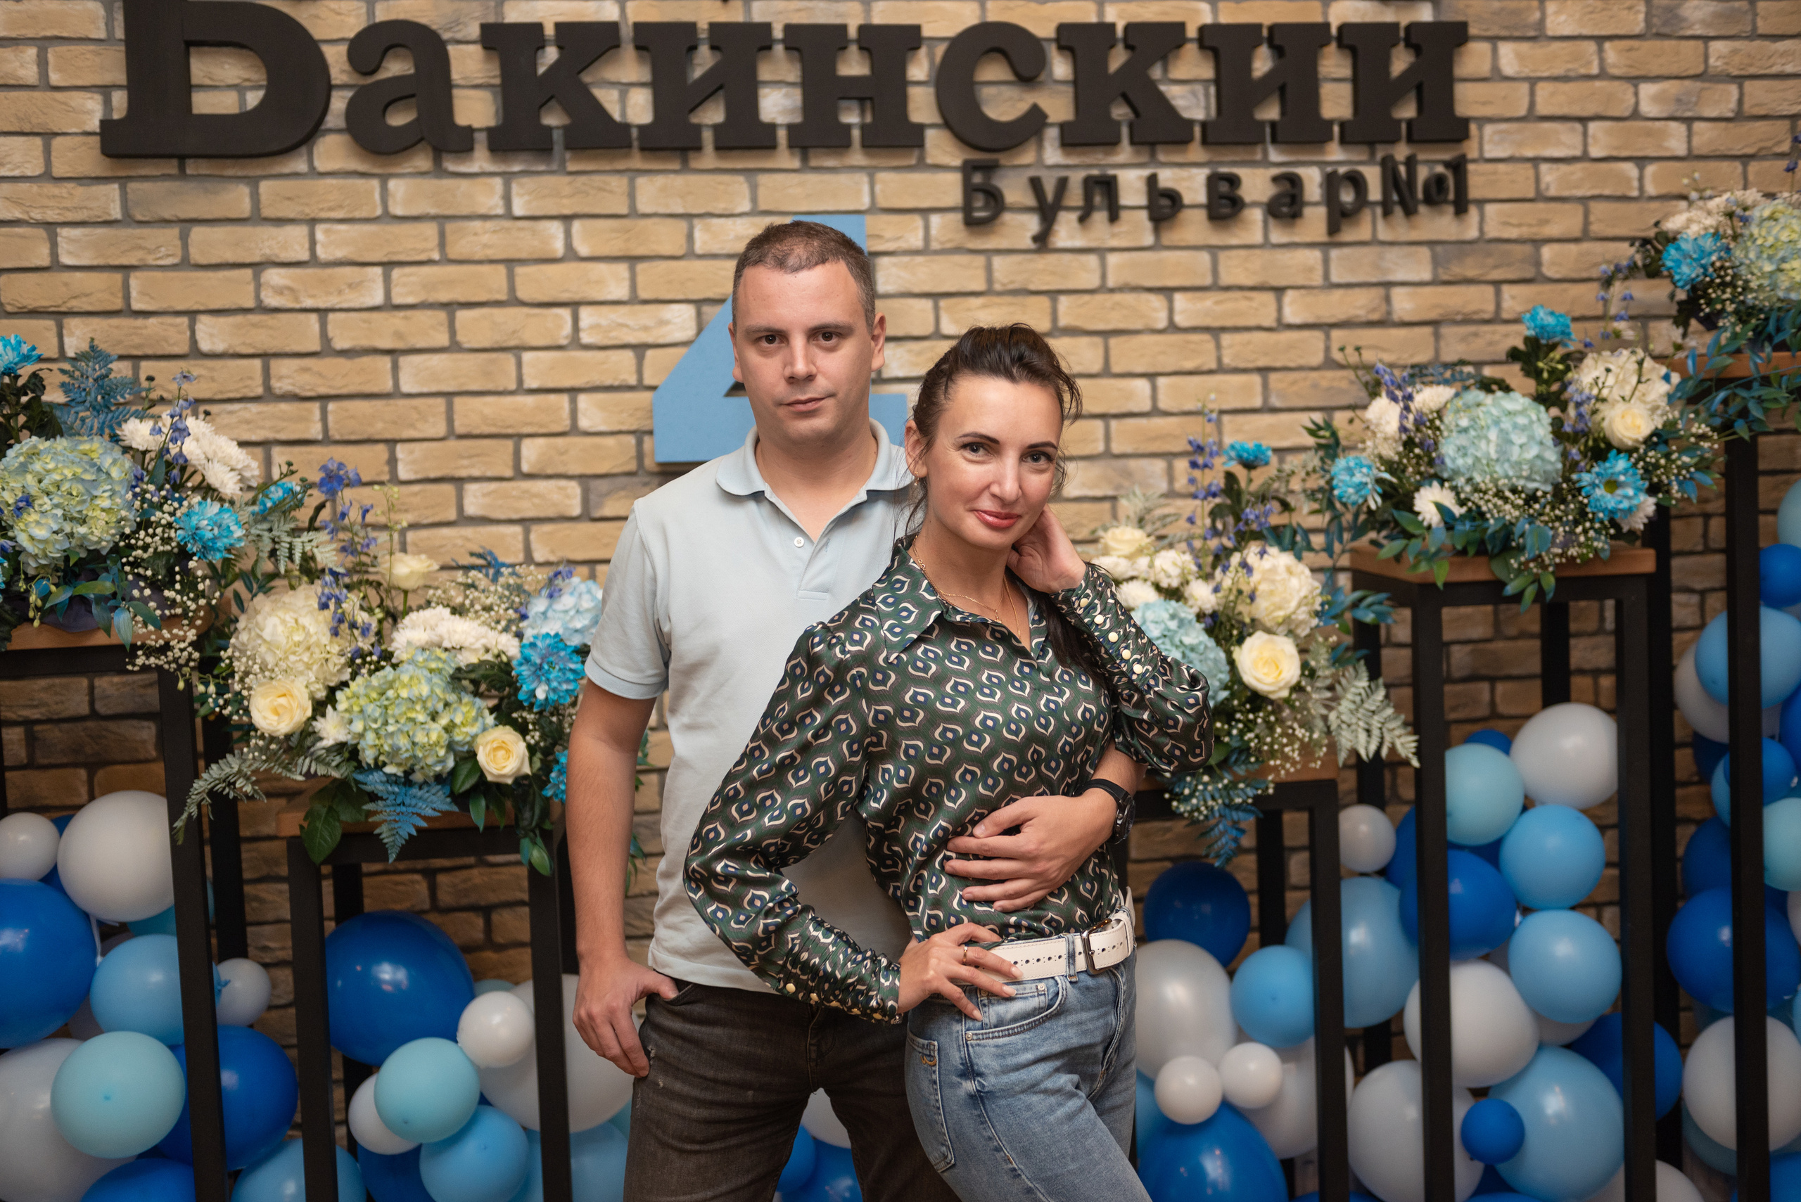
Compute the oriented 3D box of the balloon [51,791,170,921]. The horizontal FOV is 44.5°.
[{"bbox_3d":[-1.134,0.377,3.238,0.207,0.192,0.200,-3,4,-10],"label":"balloon"}]

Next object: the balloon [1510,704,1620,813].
[{"bbox_3d":[1.143,0.267,3.783,0.198,0.184,0.191,-3,4,-10],"label":"balloon"}]

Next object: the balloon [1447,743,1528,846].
[{"bbox_3d":[0.963,0.326,3.695,0.175,0.172,0.173,-3,4,-10],"label":"balloon"}]

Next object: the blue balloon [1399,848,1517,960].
[{"bbox_3d":[0.963,0.524,3.801,0.204,0.192,0.198,-1,4,14],"label":"blue balloon"}]

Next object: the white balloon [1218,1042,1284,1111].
[{"bbox_3d":[0.586,0.794,3.676,0.109,0.114,0.112,-2,4,9],"label":"white balloon"}]

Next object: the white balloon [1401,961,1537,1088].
[{"bbox_3d":[0.995,0.741,3.850,0.232,0.224,0.225,-1,3,14],"label":"white balloon"}]

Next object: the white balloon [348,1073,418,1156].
[{"bbox_3d":[-0.679,0.681,2.921,0.108,0.112,0.108,-3,4,-14],"label":"white balloon"}]

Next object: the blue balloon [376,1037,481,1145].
[{"bbox_3d":[-0.609,0.632,2.837,0.136,0.138,0.136,-3,4,-13],"label":"blue balloon"}]

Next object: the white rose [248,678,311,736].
[{"bbox_3d":[-0.896,0.153,3.177,0.089,0.085,0.075,-4,4,-18],"label":"white rose"}]

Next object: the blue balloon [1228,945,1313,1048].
[{"bbox_3d":[0.634,0.658,3.661,0.175,0.171,0.173,-3,4,-10],"label":"blue balloon"}]

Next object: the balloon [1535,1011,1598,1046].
[{"bbox_3d":[1.153,0.684,3.911,0.215,0.215,0.215,-1,4,16],"label":"balloon"}]

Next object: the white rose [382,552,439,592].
[{"bbox_3d":[-0.758,-0.045,3.402,0.085,0.061,0.078,-3,4,-13],"label":"white rose"}]

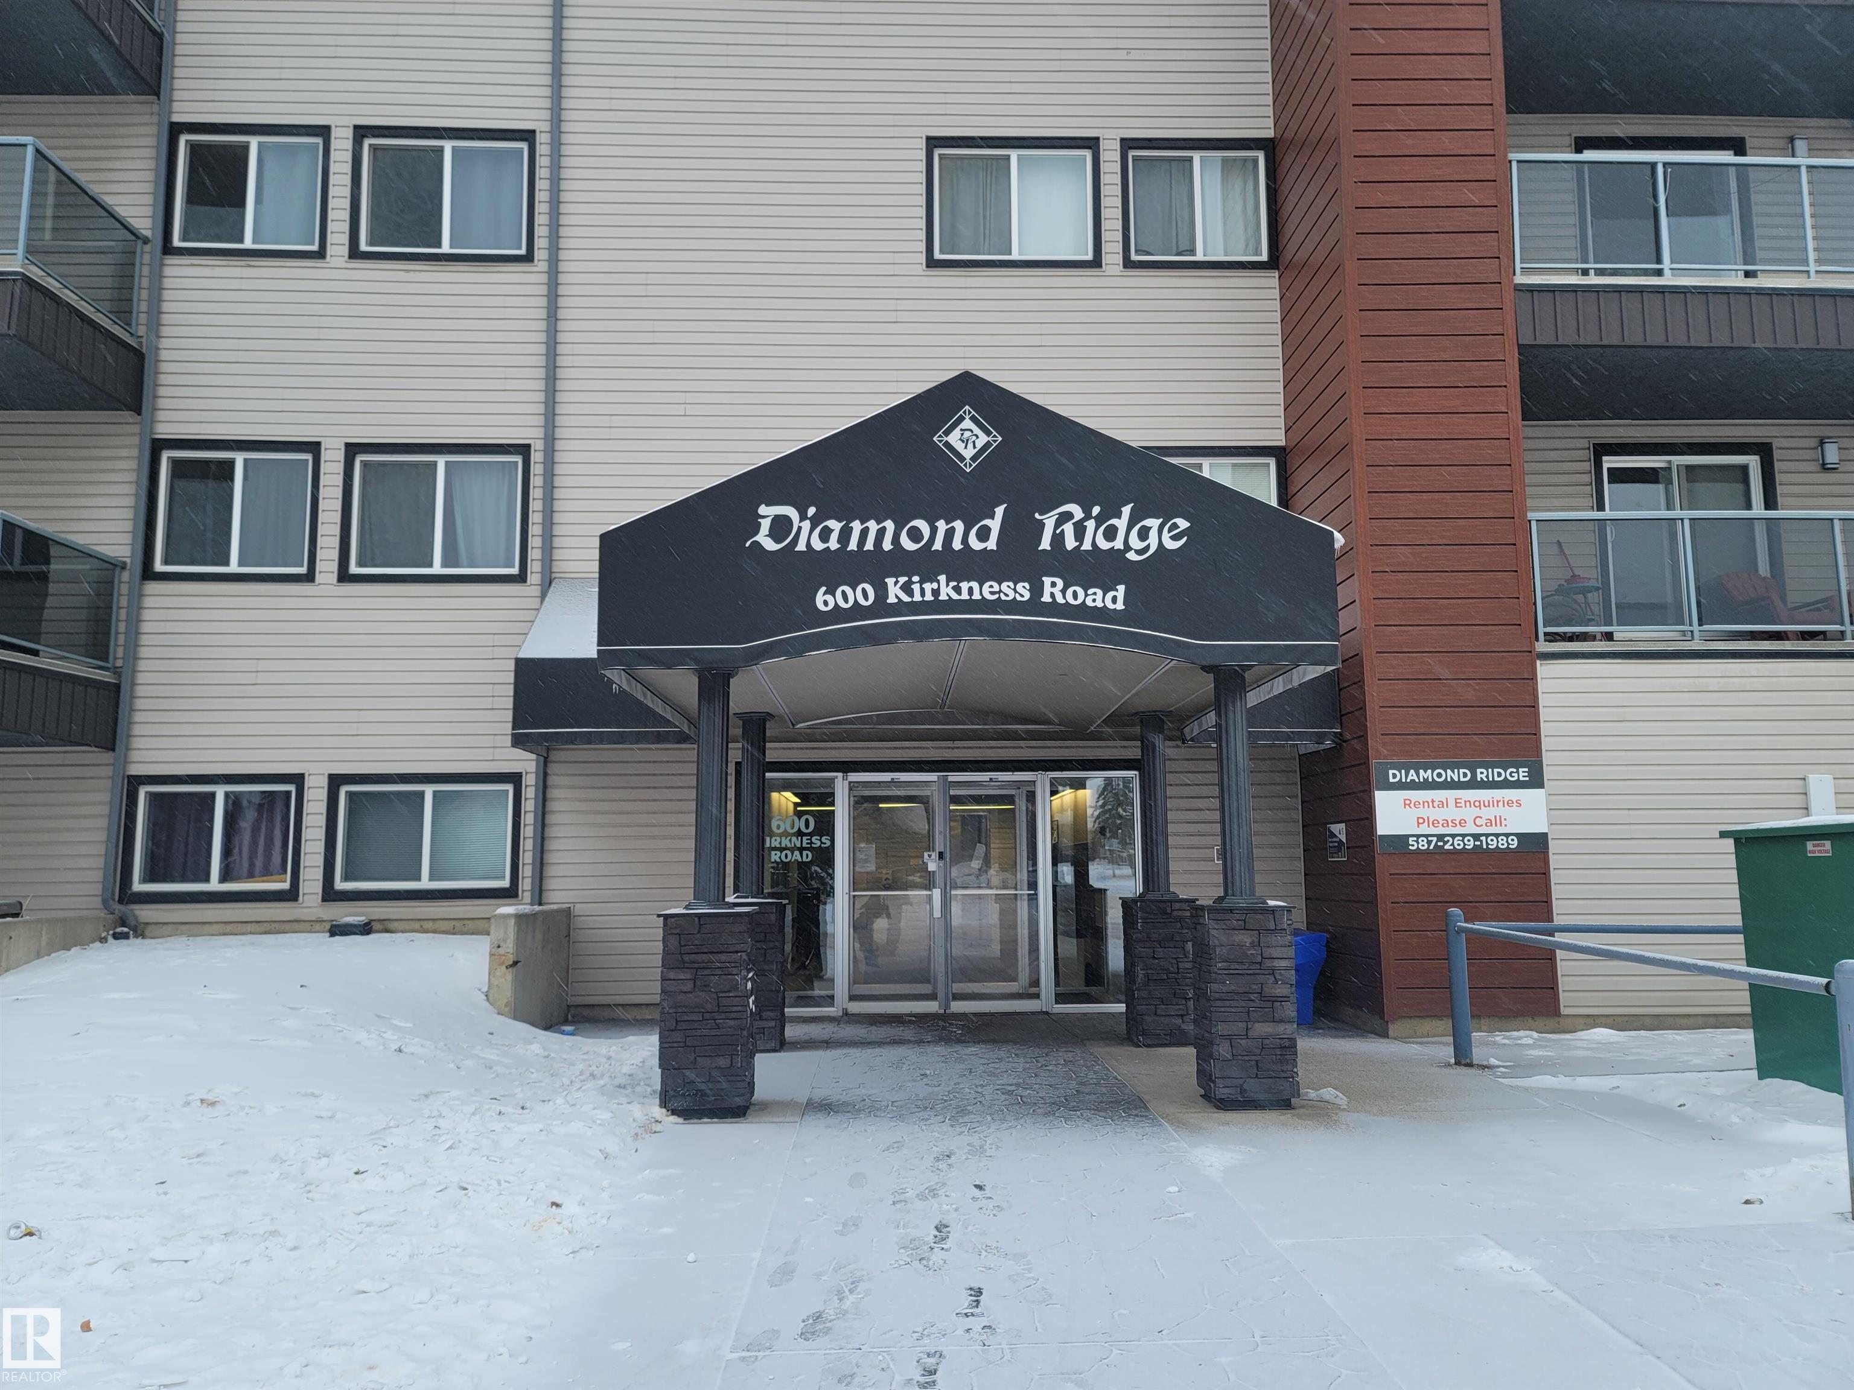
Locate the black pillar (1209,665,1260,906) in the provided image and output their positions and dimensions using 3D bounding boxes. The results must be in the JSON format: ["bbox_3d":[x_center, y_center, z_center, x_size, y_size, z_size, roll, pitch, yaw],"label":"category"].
[{"bbox_3d":[1.812,0.533,7.841,0.255,1.405,0.255,0,-7,-1],"label":"black pillar"}]

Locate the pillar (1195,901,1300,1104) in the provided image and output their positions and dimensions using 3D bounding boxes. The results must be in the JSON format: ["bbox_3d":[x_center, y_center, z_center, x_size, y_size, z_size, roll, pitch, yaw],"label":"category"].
[{"bbox_3d":[1.823,1.776,7.683,0.500,1.101,0.500,0,-7,-1],"label":"pillar"}]

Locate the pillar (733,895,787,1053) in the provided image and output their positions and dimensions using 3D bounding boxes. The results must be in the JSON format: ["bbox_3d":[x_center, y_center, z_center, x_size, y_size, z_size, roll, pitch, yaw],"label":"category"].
[{"bbox_3d":[-1.299,2.098,10.007,0.500,1.101,0.500,0,-7,-1],"label":"pillar"}]

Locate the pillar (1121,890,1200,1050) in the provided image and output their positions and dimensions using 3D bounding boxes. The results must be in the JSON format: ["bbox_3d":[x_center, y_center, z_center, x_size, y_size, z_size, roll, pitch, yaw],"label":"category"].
[{"bbox_3d":[1.762,2.082,10.087,0.500,1.101,0.500,0,-7,-1],"label":"pillar"}]

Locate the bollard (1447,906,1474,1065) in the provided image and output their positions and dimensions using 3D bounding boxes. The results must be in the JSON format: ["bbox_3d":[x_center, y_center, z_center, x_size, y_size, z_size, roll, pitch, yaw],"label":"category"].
[{"bbox_3d":[3.593,1.969,9.083,0.120,1.040,0.120,0,-7,-1],"label":"bollard"}]

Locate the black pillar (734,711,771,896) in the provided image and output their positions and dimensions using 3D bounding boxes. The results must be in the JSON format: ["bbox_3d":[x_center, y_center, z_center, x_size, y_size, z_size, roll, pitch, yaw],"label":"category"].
[{"bbox_3d":[-1.309,0.855,10.165,0.255,1.405,0.255,0,-7,-1],"label":"black pillar"}]

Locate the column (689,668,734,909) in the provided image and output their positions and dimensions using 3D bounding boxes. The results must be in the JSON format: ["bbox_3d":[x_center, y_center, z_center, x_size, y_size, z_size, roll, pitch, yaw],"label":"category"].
[{"bbox_3d":[-1.248,0.549,7.761,0.255,1.405,0.255,0,-7,-1],"label":"column"}]

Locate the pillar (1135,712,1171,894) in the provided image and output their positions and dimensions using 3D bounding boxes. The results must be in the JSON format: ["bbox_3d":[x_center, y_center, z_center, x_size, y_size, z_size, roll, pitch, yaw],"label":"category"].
[{"bbox_3d":[1.751,0.839,10.245,0.255,1.405,0.255,0,-7,-1],"label":"pillar"}]

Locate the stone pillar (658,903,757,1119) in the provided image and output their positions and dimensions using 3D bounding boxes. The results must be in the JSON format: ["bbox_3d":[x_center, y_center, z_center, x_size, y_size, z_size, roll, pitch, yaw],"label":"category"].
[{"bbox_3d":[-1.237,1.792,7.603,0.500,1.101,0.500,0,-7,-1],"label":"stone pillar"}]

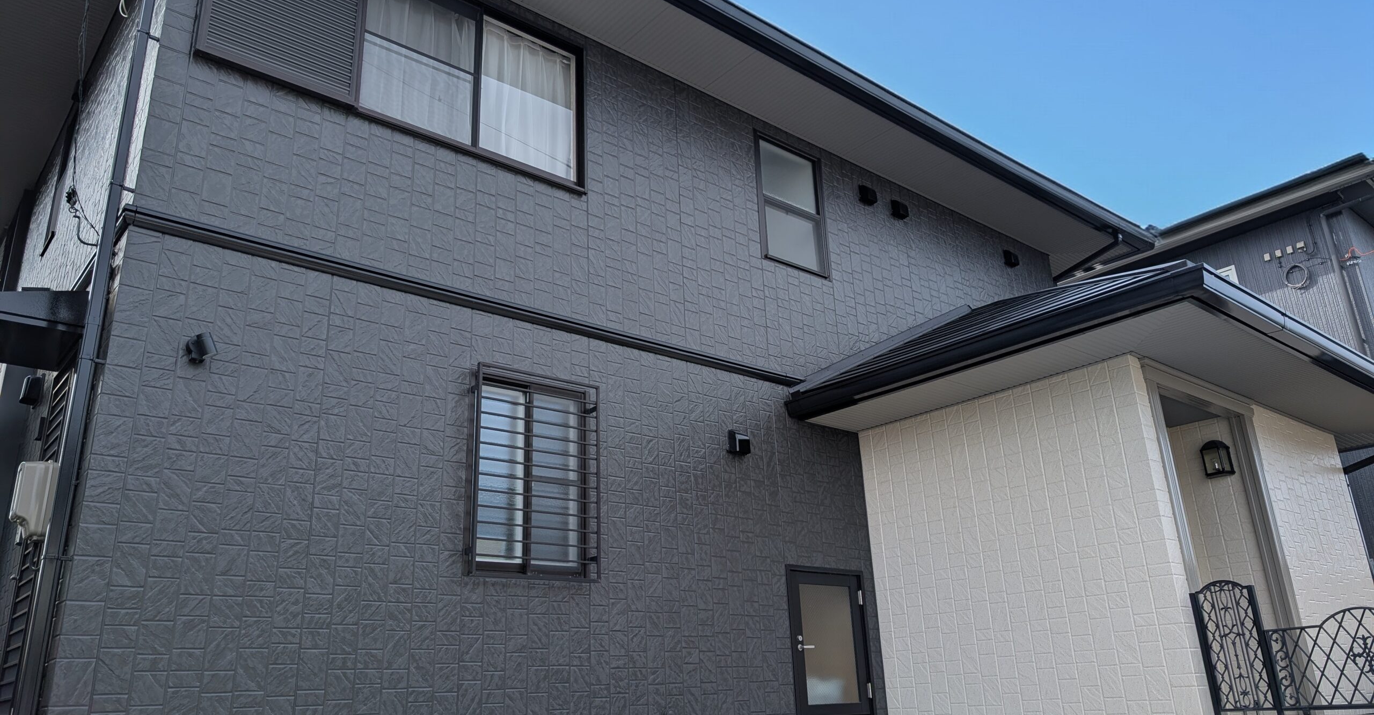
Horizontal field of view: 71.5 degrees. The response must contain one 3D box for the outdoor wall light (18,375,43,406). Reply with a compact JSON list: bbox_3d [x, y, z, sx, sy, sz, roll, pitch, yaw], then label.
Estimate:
[{"bbox_3d":[-4.301,0.218,6.262,0.110,0.175,0.125,14,-25,-39],"label":"outdoor wall light"}]

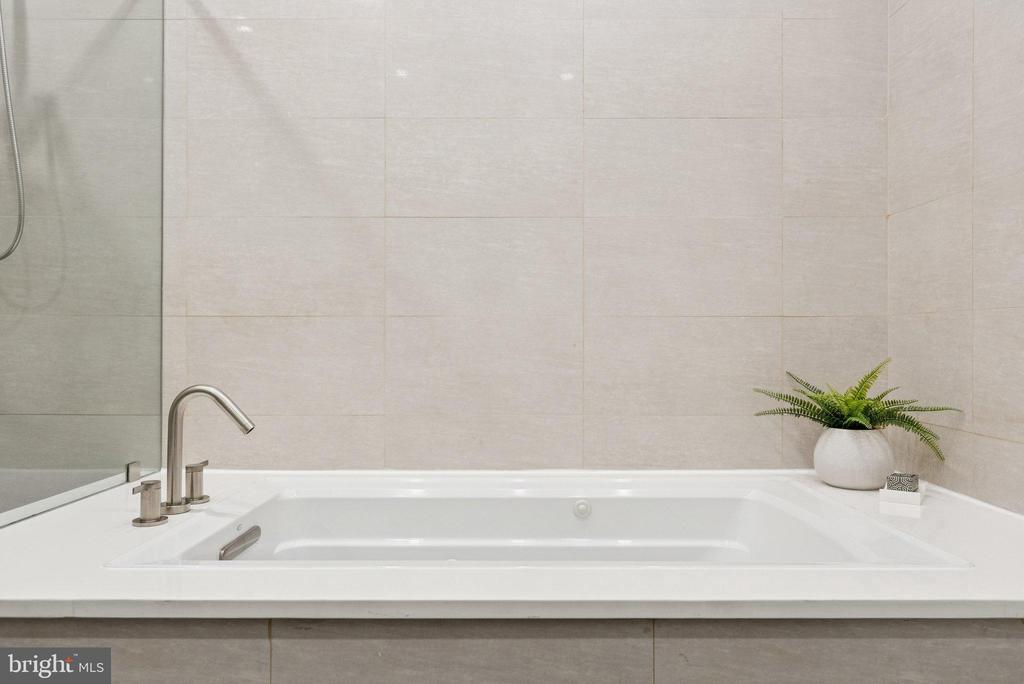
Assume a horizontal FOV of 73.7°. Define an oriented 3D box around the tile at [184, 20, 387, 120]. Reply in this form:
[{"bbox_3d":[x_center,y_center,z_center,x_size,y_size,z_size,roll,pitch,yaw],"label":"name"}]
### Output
[{"bbox_3d":[-0.693,-0.839,2.100,0.606,0.303,0.010,0,0,0],"label":"tile"}]

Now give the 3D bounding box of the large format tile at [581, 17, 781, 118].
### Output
[{"bbox_3d":[0.524,-0.839,2.100,0.609,0.303,0.010,0,0,0],"label":"large format tile"}]

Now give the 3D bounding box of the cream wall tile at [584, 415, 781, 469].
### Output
[{"bbox_3d":[0.524,0.308,2.099,0.605,0.162,0.010,0,0,0],"label":"cream wall tile"}]

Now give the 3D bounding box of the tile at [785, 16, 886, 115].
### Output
[{"bbox_3d":[0.990,-0.839,2.100,0.322,0.303,0.010,0,0,0],"label":"tile"}]

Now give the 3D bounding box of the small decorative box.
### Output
[{"bbox_3d":[0.967,0.343,1.690,0.073,0.036,0.062,0,0,23],"label":"small decorative box"}]

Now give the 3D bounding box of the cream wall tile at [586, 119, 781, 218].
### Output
[{"bbox_3d":[0.524,-0.533,2.099,0.605,0.302,0.010,0,0,0],"label":"cream wall tile"}]

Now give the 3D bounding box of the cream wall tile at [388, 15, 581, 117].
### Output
[{"bbox_3d":[-0.085,-0.839,2.100,0.608,0.303,0.010,0,0,0],"label":"cream wall tile"}]

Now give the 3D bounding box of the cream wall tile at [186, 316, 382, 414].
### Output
[{"bbox_3d":[-0.693,0.074,2.099,0.607,0.302,0.010,0,0,0],"label":"cream wall tile"}]

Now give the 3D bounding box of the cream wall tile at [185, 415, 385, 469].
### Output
[{"bbox_3d":[-0.693,0.308,2.099,0.607,0.162,0.010,0,0,0],"label":"cream wall tile"}]

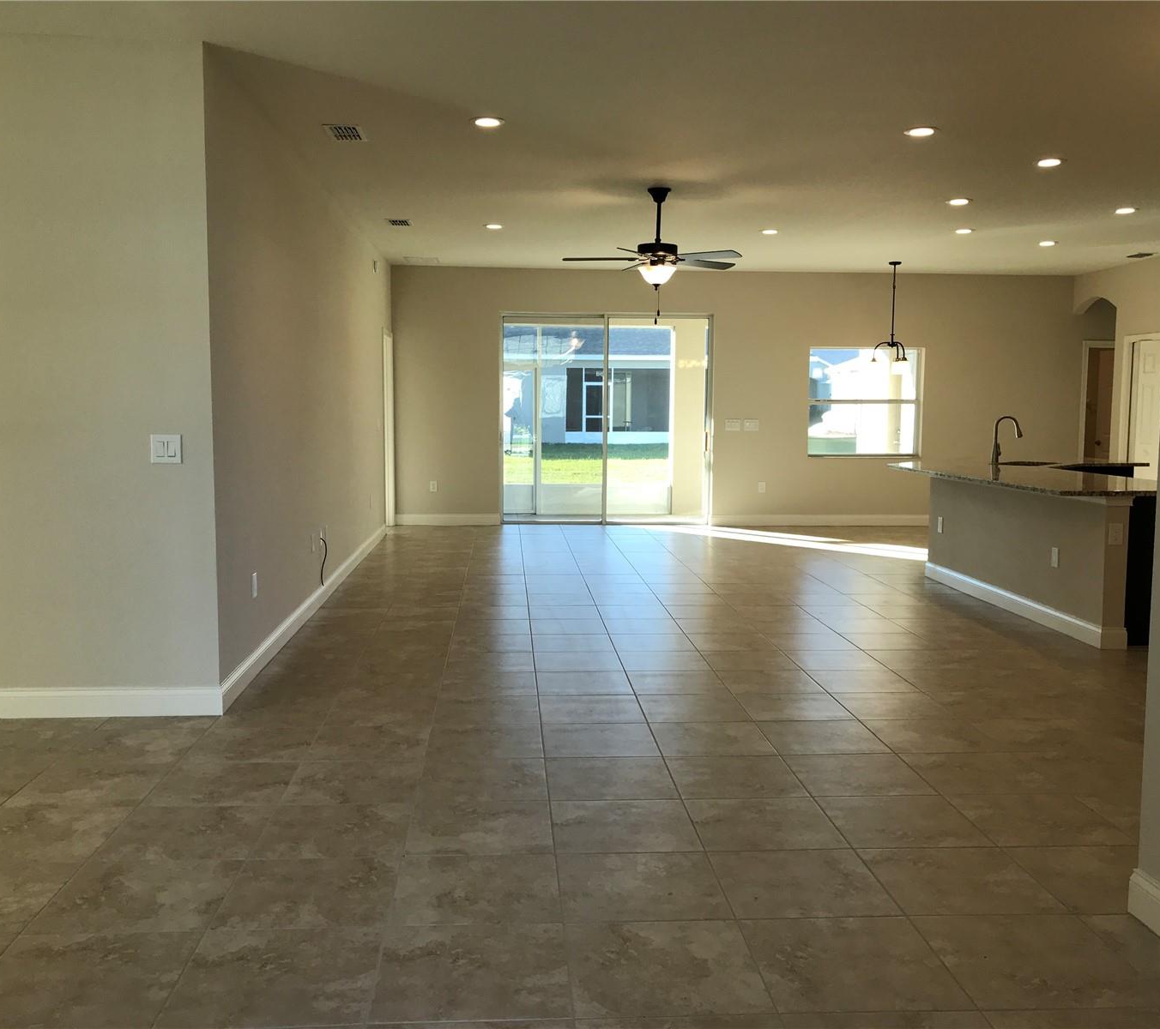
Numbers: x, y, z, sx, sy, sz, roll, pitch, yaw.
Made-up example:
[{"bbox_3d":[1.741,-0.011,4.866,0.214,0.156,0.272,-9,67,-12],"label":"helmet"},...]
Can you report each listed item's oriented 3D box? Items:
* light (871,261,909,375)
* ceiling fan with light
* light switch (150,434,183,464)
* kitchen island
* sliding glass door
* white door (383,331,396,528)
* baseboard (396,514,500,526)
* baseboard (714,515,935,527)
[{"bbox_3d":[3.227,-2.024,11.518,0.460,1.140,0.460,0,6,-4],"label":"light"},{"bbox_3d":[0.516,-1.785,7.643,1.270,0.895,1.280,0,6,-4],"label":"ceiling fan with light"},{"bbox_3d":[-1.742,-0.276,4.675,0.120,0.120,0.012,0,6,-4],"label":"light switch"},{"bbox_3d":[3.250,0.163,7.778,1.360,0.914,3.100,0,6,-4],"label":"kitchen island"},{"bbox_3d":[0.312,-1.052,12.435,2.370,2.370,0.120,0,6,-4],"label":"sliding glass door"},{"bbox_3d":[-2.048,-0.856,11.763,0.090,2.080,0.860,0,6,-4],"label":"white door"},{"bbox_3d":[-1.475,0.062,12.375,1.170,0.134,0.018,0,6,-4],"label":"baseboard"},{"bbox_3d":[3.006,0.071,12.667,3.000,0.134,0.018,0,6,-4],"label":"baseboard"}]

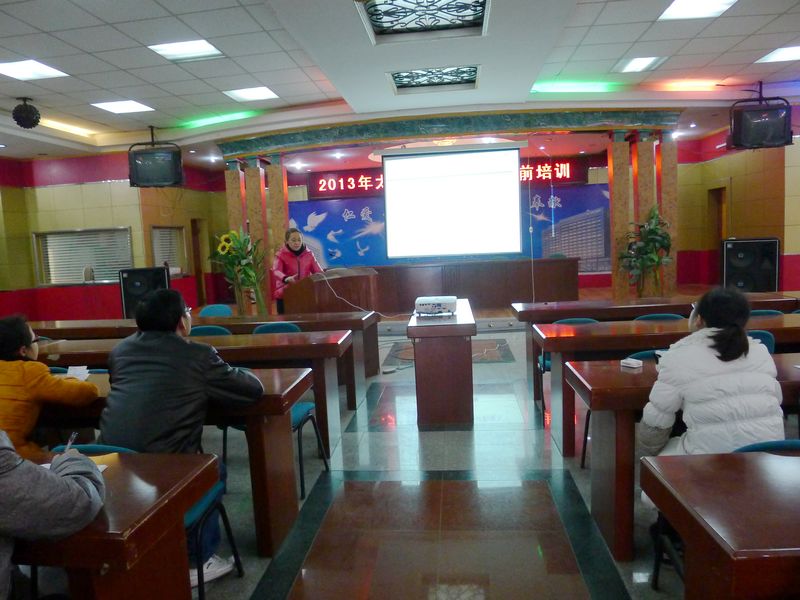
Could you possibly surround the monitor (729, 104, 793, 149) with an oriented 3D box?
[{"bbox_3d":[5.078,-2.444,7.813,0.680,0.540,0.480,0,12,21],"label":"monitor"}]

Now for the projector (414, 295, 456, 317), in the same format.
[{"bbox_3d":[0.299,0.053,4.562,0.320,0.110,0.250,-2,7,6],"label":"projector"}]

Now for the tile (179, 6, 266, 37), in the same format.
[{"bbox_3d":[-1.570,-2.464,4.931,0.600,0.020,0.600,-2,7,6],"label":"tile"}]

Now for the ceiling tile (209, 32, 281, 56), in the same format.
[{"bbox_3d":[-1.510,-2.532,5.495,0.600,0.020,0.600,-2,7,6],"label":"ceiling tile"}]

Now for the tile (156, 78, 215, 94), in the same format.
[{"bbox_3d":[-2.611,-2.621,6.845,0.600,0.020,0.600,-2,6,6],"label":"tile"}]

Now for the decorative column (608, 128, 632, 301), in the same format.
[{"bbox_3d":[3.447,-1.280,8.739,0.270,2.640,0.300,-2,7,6],"label":"decorative column"}]

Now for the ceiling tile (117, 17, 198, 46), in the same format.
[{"bbox_3d":[-2.181,-2.443,5.039,0.600,0.020,0.600,-2,7,6],"label":"ceiling tile"}]

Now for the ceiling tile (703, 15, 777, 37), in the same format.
[{"bbox_3d":[3.465,-2.814,5.716,0.600,0.020,0.590,-2,6,6],"label":"ceiling tile"}]

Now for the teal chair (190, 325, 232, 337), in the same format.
[{"bbox_3d":[-1.546,0.581,4.848,0.460,0.810,0.520,-2,6,6],"label":"teal chair"}]

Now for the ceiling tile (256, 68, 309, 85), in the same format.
[{"bbox_3d":[-1.424,-2.699,6.723,0.600,0.020,0.590,-2,6,6],"label":"ceiling tile"}]

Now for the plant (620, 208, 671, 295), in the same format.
[{"bbox_3d":[3.397,-0.504,7.676,0.700,1.550,0.660,-2,6,6],"label":"plant"}]

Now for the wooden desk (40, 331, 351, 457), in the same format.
[{"bbox_3d":[-1.399,0.665,3.895,2.114,0.766,0.515,-2,6,6],"label":"wooden desk"}]

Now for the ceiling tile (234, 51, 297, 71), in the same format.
[{"bbox_3d":[-1.448,-2.602,6.067,0.600,0.020,0.600,-2,6,6],"label":"ceiling tile"}]

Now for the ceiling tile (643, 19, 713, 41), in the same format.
[{"bbox_3d":[2.833,-2.786,5.715,0.600,0.020,0.600,-2,6,6],"label":"ceiling tile"}]

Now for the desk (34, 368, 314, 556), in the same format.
[{"bbox_3d":[-1.492,0.803,2.826,2.100,0.770,0.510,-2,7,6],"label":"desk"}]

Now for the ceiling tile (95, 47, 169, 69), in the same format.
[{"bbox_3d":[-2.748,-2.502,5.730,0.600,0.020,0.600,-2,6,6],"label":"ceiling tile"}]

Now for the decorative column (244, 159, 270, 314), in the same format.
[{"bbox_3d":[-2.416,-1.059,9.440,0.250,2.629,0.250,-2,7,6],"label":"decorative column"}]

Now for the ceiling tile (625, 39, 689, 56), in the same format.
[{"bbox_3d":[2.927,-2.853,6.298,0.600,0.020,0.590,-2,6,6],"label":"ceiling tile"}]

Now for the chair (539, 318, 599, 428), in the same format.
[{"bbox_3d":[1.274,0.505,4.129,0.450,0.790,0.520,-2,6,6],"label":"chair"}]

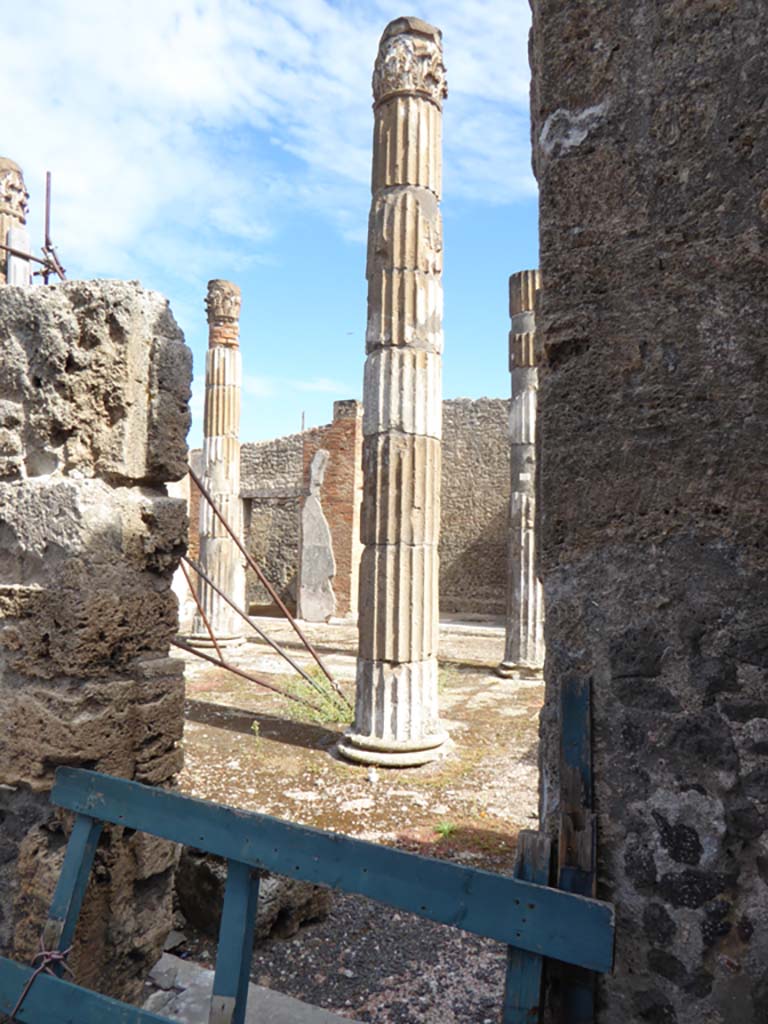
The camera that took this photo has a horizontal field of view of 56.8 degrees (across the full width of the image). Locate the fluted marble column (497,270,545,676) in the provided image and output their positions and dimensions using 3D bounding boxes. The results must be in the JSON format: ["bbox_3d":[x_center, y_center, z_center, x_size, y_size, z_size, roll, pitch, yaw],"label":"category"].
[{"bbox_3d":[1.709,-0.469,8.269,0.780,4.600,0.780,0,-2,0],"label":"fluted marble column"}]

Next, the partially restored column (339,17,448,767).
[{"bbox_3d":[0.137,-0.899,5.191,0.790,5.200,0.790,0,-2,0],"label":"partially restored column"}]

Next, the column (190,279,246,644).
[{"bbox_3d":[-2.317,-0.682,10.157,0.790,5.120,0.790,0,-2,0],"label":"column"}]

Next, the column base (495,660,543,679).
[{"bbox_3d":[1.694,1.760,8.182,0.790,0.140,0.790,0,-2,0],"label":"column base"}]

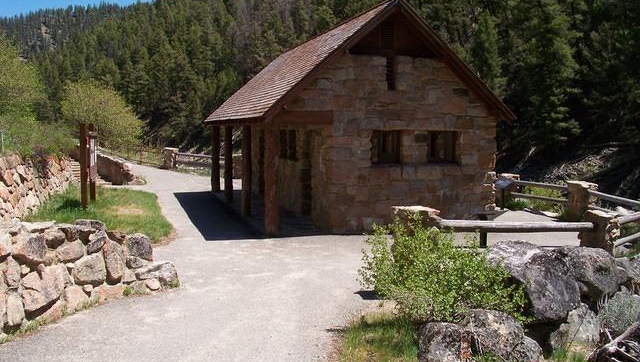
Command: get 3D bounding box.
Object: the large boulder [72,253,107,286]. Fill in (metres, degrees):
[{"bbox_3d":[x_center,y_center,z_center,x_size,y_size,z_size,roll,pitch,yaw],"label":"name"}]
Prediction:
[{"bbox_3d":[-2.664,1.023,7.050,0.390,0.350,0.350,-2,5,-21],"label":"large boulder"}]

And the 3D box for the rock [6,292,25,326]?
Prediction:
[{"bbox_3d":[-2.920,1.223,5.850,0.200,0.340,0.250,-3,6,-27],"label":"rock"}]

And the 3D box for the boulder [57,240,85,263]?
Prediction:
[{"bbox_3d":[-2.567,0.723,6.279,0.250,0.250,0.290,3,6,35],"label":"boulder"}]

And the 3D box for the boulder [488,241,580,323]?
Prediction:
[{"bbox_3d":[2.637,1.248,7.500,1.030,0.820,1.000,2,5,20],"label":"boulder"}]

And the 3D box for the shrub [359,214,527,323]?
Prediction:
[{"bbox_3d":[1.201,0.810,6.100,1.660,1.020,1.350,1,5,11],"label":"shrub"}]

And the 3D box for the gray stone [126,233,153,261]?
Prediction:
[{"bbox_3d":[-2.172,0.796,7.300,0.320,0.320,0.270,-3,6,-30],"label":"gray stone"}]

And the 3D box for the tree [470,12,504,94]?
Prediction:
[{"bbox_3d":[11.551,-8.244,42.000,2.500,7.200,2.500,1,5,15],"label":"tree"}]

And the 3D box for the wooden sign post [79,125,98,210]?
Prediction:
[{"bbox_3d":[-5.717,-0.409,15.181,0.240,2.030,1.484,-1,5,-11],"label":"wooden sign post"}]

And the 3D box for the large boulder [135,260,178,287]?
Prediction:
[{"bbox_3d":[-1.911,1.078,7.143,0.370,0.290,0.510,3,6,35],"label":"large boulder"}]

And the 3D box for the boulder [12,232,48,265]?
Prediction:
[{"bbox_3d":[-2.962,0.686,6.200,0.360,0.320,0.340,-2,6,-26],"label":"boulder"}]

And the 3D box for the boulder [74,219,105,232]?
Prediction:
[{"bbox_3d":[-2.746,0.532,7.300,0.380,0.170,0.340,-2,5,-21],"label":"boulder"}]

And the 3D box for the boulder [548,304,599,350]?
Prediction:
[{"bbox_3d":[2.795,1.598,6.700,0.540,0.440,0.480,2,5,23],"label":"boulder"}]

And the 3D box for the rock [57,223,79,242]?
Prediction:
[{"bbox_3d":[-2.835,0.578,6.850,0.250,0.200,0.240,-2,5,-23],"label":"rock"}]

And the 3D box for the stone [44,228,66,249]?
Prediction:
[{"bbox_3d":[-2.667,0.578,6.154,0.210,0.220,0.230,3,6,35],"label":"stone"}]

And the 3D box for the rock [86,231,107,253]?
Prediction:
[{"bbox_3d":[-2.388,0.656,6.520,0.210,0.240,0.220,3,6,35],"label":"rock"}]

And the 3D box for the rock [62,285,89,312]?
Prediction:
[{"bbox_3d":[-2.685,1.301,6.700,0.300,0.300,0.260,-2,5,-22],"label":"rock"}]

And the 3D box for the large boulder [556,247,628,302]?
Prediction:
[{"bbox_3d":[3.297,1.103,7.400,0.790,0.600,0.660,2,5,24],"label":"large boulder"}]

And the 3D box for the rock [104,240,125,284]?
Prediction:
[{"bbox_3d":[-2.243,0.876,6.662,0.210,0.480,0.220,3,6,35],"label":"rock"}]

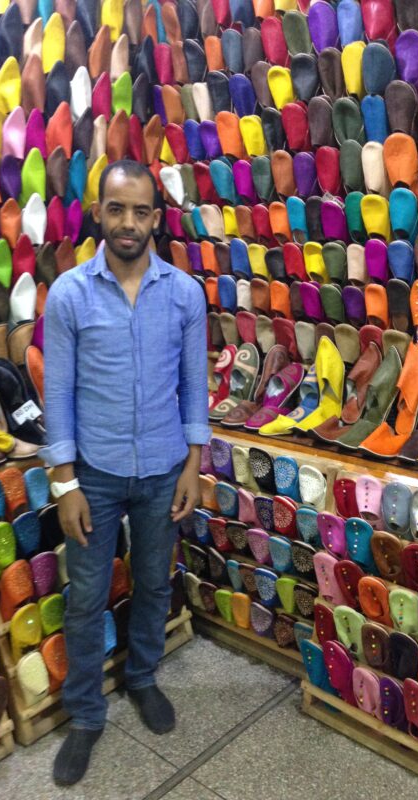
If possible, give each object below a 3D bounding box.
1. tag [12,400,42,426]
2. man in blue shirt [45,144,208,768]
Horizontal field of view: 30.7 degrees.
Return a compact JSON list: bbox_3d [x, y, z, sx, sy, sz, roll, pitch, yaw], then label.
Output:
[{"bbox_3d":[-0.620,0.044,2.600,0.087,0.060,0.010,-33,-7,-35],"label":"tag"},{"bbox_3d":[-0.240,0.208,2.213,0.490,1.730,0.390,-2,13,-7],"label":"man in blue shirt"}]

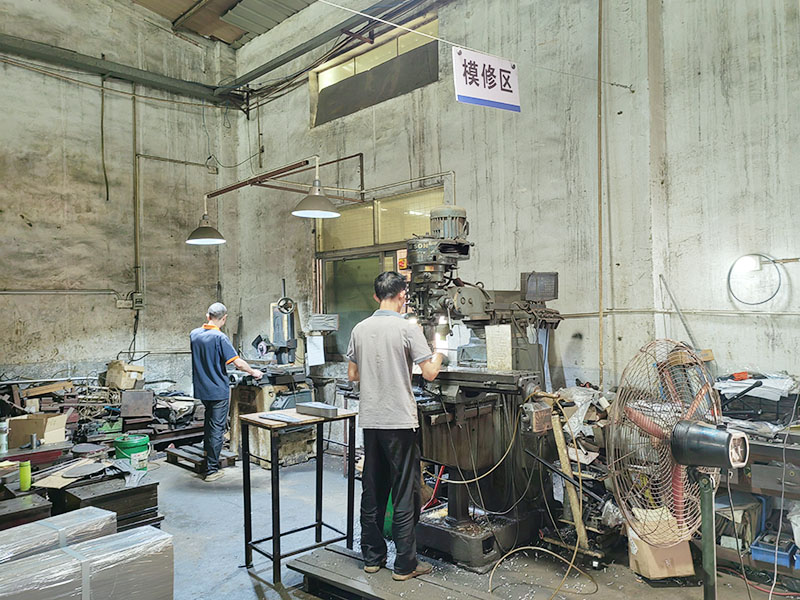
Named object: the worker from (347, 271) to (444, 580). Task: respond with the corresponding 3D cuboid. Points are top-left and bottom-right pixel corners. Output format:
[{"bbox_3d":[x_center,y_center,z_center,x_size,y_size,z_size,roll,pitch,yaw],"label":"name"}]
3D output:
[{"bbox_3d":[-0.020,0.700,3.550,0.520,1.690,0.450,0,-1,29],"label":"worker"}]

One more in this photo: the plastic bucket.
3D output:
[{"bbox_3d":[-2.510,1.480,5.860,0.330,0.350,0.330,0,-1,0],"label":"plastic bucket"}]

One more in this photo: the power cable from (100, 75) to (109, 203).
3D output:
[{"bbox_3d":[-3.320,-1.810,7.000,0.085,1.430,0.040,1,-1,-44],"label":"power cable"}]

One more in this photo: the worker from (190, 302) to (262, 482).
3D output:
[{"bbox_3d":[-1.655,0.855,5.930,0.500,1.650,0.480,0,-1,40],"label":"worker"}]

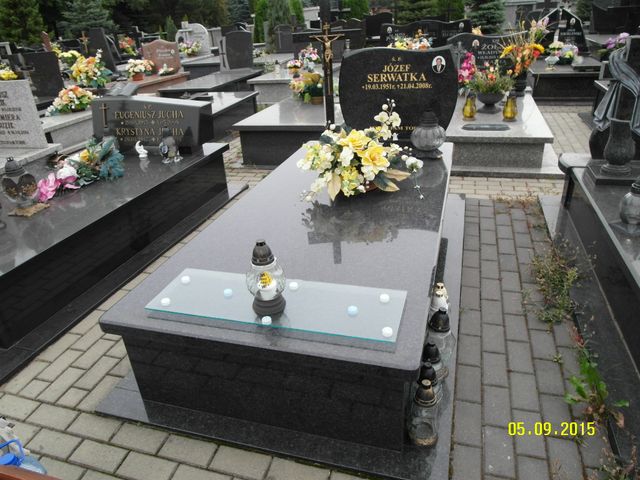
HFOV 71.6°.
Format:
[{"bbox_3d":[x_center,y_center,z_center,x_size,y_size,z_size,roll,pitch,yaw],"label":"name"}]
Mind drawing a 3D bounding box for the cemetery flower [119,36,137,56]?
[{"bbox_3d":[-6.302,-6.396,14.648,0.540,0.580,0.480,5,28,17],"label":"cemetery flower"}]

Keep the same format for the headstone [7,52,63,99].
[{"bbox_3d":[-4.603,-2.681,7.280,0.980,0.657,0.141,5,29,17],"label":"headstone"}]

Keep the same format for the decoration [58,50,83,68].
[{"bbox_3d":[-6.089,-4.405,10.828,0.520,0.420,0.460,5,29,17],"label":"decoration"}]

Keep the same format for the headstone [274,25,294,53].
[{"bbox_3d":[-0.801,-4.949,10.938,0.680,0.650,0.120,5,29,17],"label":"headstone"}]

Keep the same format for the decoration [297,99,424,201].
[{"bbox_3d":[0.242,-0.524,2.543,0.667,0.465,0.465,5,29,17],"label":"decoration"}]

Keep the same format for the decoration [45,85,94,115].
[{"bbox_3d":[-3.357,-1.944,6.059,0.566,0.343,0.455,5,29,17],"label":"decoration"}]

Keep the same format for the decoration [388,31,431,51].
[{"bbox_3d":[1.547,-3.411,7.852,0.750,0.450,0.450,5,29,17],"label":"decoration"}]

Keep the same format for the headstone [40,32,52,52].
[{"bbox_3d":[-6.427,-4.514,10.651,0.220,0.880,0.130,5,28,17],"label":"headstone"}]

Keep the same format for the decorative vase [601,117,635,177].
[{"bbox_3d":[1.762,-0.548,2.629,0.192,0.313,0.192,5,29,17],"label":"decorative vase"}]

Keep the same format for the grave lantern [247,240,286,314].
[{"bbox_3d":[-0.167,0.108,1.351,0.124,0.243,0.124,5,28,17],"label":"grave lantern"}]

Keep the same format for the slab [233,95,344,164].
[{"bbox_3d":[-0.007,-1.383,5.240,1.200,0.416,2.000,5,29,17],"label":"slab"}]

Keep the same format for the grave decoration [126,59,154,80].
[{"bbox_3d":[-3.339,-3.177,8.288,0.480,0.370,0.430,5,28,17],"label":"grave decoration"}]

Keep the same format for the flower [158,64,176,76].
[{"bbox_3d":[-3.072,-3.415,8.938,0.340,0.220,0.270,5,29,17],"label":"flower"}]

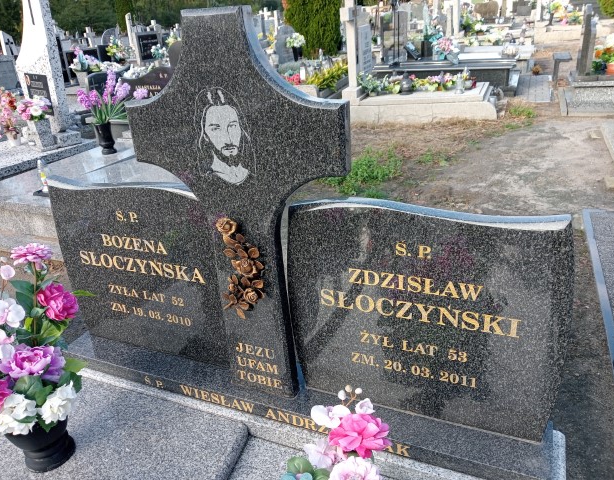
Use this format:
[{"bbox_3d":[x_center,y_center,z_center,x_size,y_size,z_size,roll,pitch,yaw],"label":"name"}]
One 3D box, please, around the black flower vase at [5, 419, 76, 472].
[{"bbox_3d":[-0.755,0.569,1.484,0.166,0.123,0.166,7,26,24],"label":"black flower vase"}]

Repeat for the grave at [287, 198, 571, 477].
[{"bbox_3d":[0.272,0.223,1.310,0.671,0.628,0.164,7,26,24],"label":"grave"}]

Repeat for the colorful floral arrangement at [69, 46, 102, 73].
[{"bbox_3d":[-3.859,-3.145,9.000,0.540,0.420,0.400,-10,24,-17],"label":"colorful floral arrangement"}]

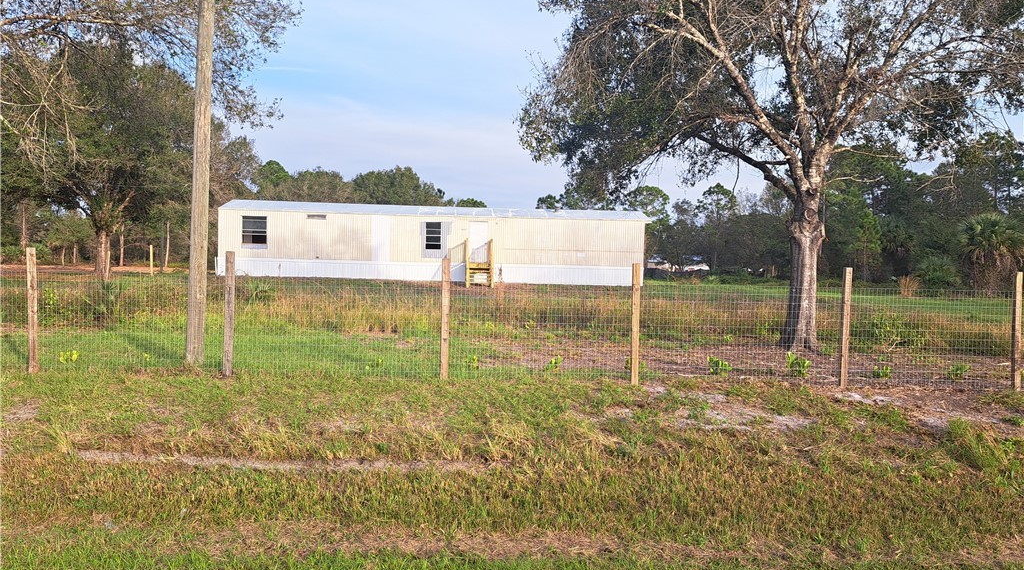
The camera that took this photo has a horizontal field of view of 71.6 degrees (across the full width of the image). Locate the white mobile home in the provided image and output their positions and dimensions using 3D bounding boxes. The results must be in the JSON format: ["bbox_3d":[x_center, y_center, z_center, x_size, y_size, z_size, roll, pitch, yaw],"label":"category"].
[{"bbox_3d":[-3.620,-2.107,35.700,20.300,3.700,4.150,1,2,-3],"label":"white mobile home"}]

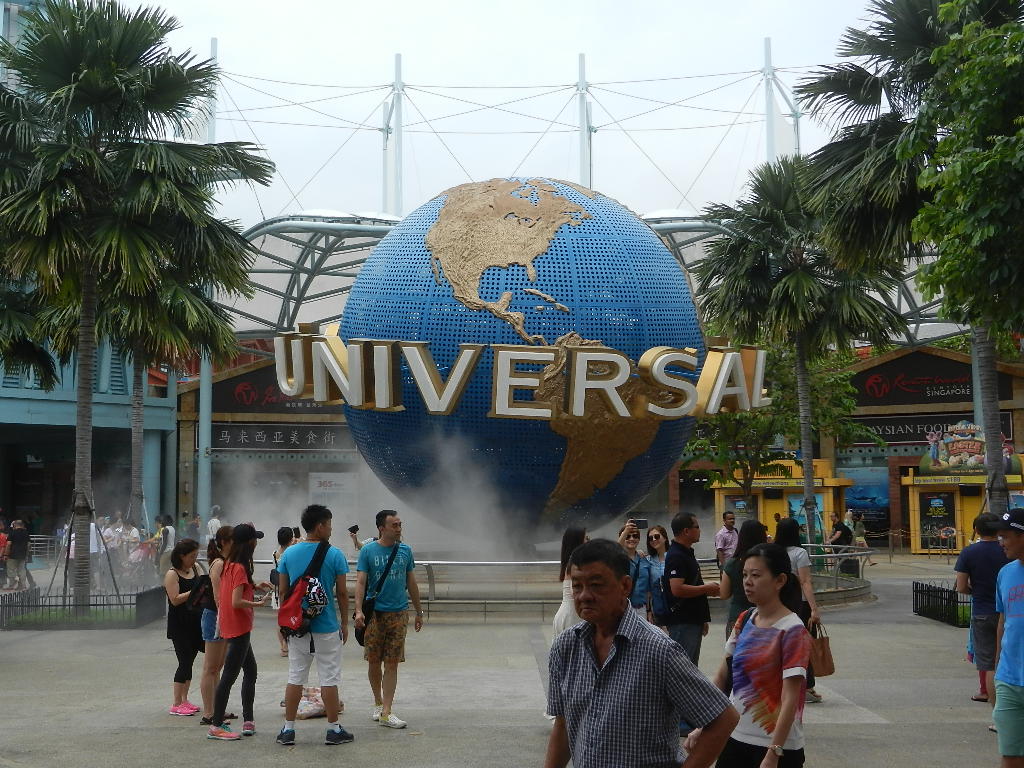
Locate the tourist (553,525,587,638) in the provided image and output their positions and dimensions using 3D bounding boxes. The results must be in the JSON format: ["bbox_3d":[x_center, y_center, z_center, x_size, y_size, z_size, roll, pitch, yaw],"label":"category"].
[{"bbox_3d":[0.483,1.986,11.045,0.380,1.580,0.450,3,-7,-30],"label":"tourist"}]

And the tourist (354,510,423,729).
[{"bbox_3d":[-1.003,1.887,10.821,0.540,1.710,0.420,1,-6,-14],"label":"tourist"}]

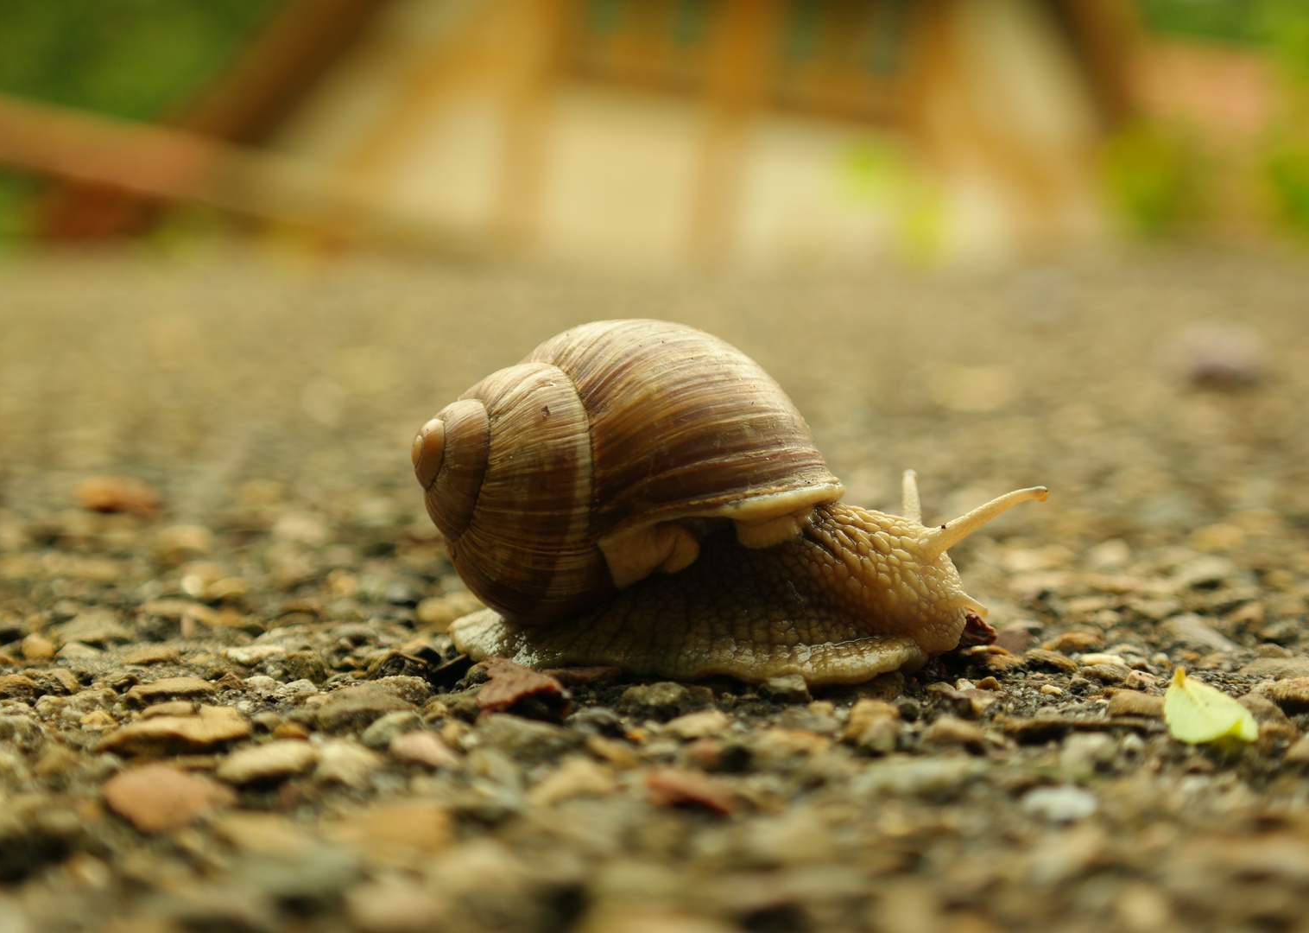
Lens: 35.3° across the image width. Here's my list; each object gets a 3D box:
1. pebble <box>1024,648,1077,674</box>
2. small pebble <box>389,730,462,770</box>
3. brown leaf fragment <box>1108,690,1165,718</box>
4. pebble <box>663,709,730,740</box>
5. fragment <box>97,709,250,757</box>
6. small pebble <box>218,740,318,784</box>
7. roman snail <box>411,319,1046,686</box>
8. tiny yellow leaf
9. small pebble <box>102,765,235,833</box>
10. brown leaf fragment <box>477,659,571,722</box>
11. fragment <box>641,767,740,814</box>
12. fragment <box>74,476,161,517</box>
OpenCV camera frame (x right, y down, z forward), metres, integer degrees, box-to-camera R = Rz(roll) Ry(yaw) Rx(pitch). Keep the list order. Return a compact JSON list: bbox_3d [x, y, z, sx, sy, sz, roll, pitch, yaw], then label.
[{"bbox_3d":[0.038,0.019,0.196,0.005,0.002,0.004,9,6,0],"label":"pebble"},{"bbox_3d":[-0.018,0.022,0.162,0.006,0.002,0.004,0,6,0],"label":"small pebble"},{"bbox_3d":[0.042,0.021,0.180,0.005,0.002,0.004,0,6,0],"label":"brown leaf fragment"},{"bbox_3d":[0.004,0.022,0.172,0.006,0.002,0.004,0,6,0],"label":"pebble"},{"bbox_3d":[-0.039,0.022,0.167,0.012,0.003,0.007,0,6,0],"label":"fragment"},{"bbox_3d":[-0.030,0.023,0.158,0.007,0.003,0.005,0,6,0],"label":"small pebble"},{"bbox_3d":[0.007,0.003,0.201,0.061,0.034,0.033,0,6,2],"label":"roman snail"},{"bbox_3d":[0.046,0.020,0.170,0.008,0.006,0.006,0,6,0],"label":"tiny yellow leaf"},{"bbox_3d":[-0.034,0.023,0.146,0.009,0.004,0.007,0,6,0],"label":"small pebble"},{"bbox_3d":[-0.011,0.019,0.178,0.008,0.004,0.006,0,6,0],"label":"brown leaf fragment"},{"bbox_3d":[0.003,0.024,0.150,0.007,0.002,0.005,0,6,0],"label":"fragment"},{"bbox_3d":[-0.082,0.004,0.316,0.012,0.005,0.009,0,6,0],"label":"fragment"}]

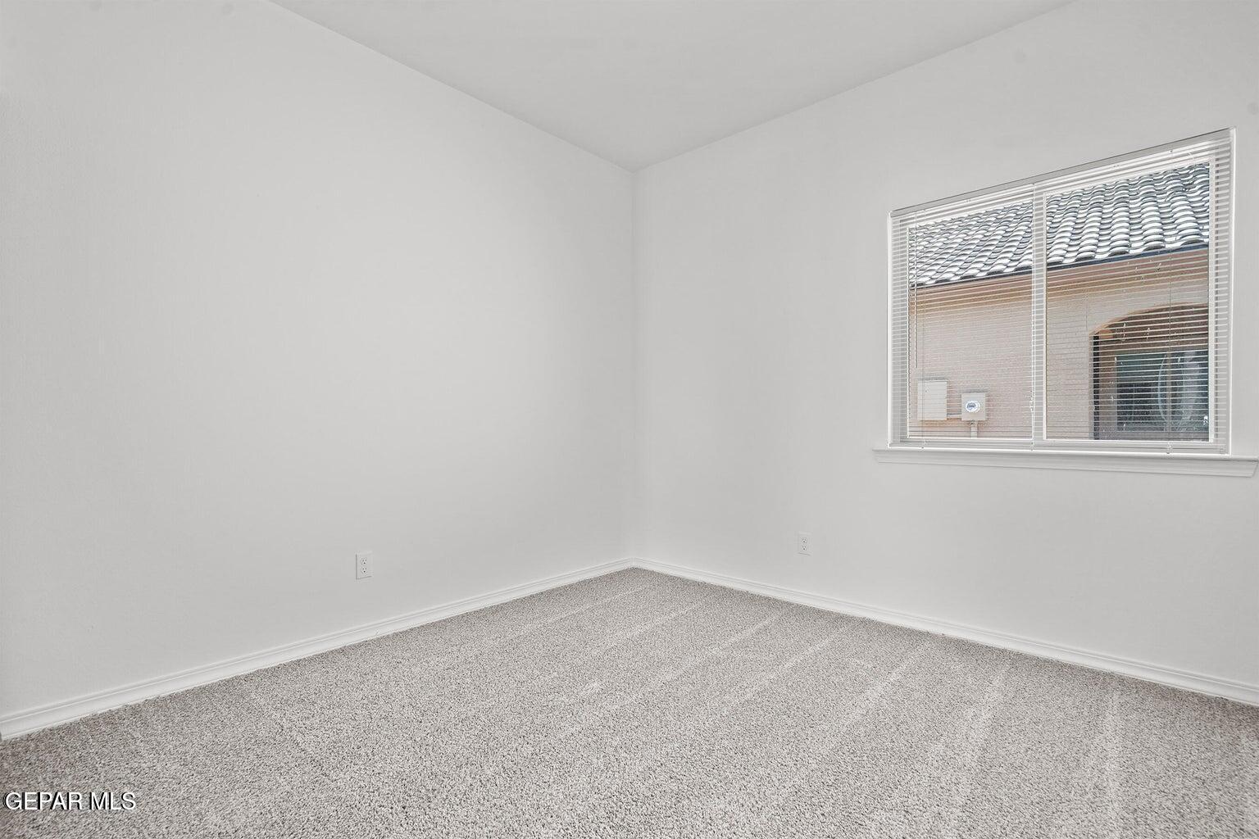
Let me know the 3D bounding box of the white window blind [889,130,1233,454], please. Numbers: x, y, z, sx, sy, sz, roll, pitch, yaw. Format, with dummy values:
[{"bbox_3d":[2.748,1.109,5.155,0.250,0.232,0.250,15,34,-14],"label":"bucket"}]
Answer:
[{"bbox_3d":[1.759,-0.451,2.427,1.161,1.178,0.090,-1,-1,41],"label":"white window blind"}]

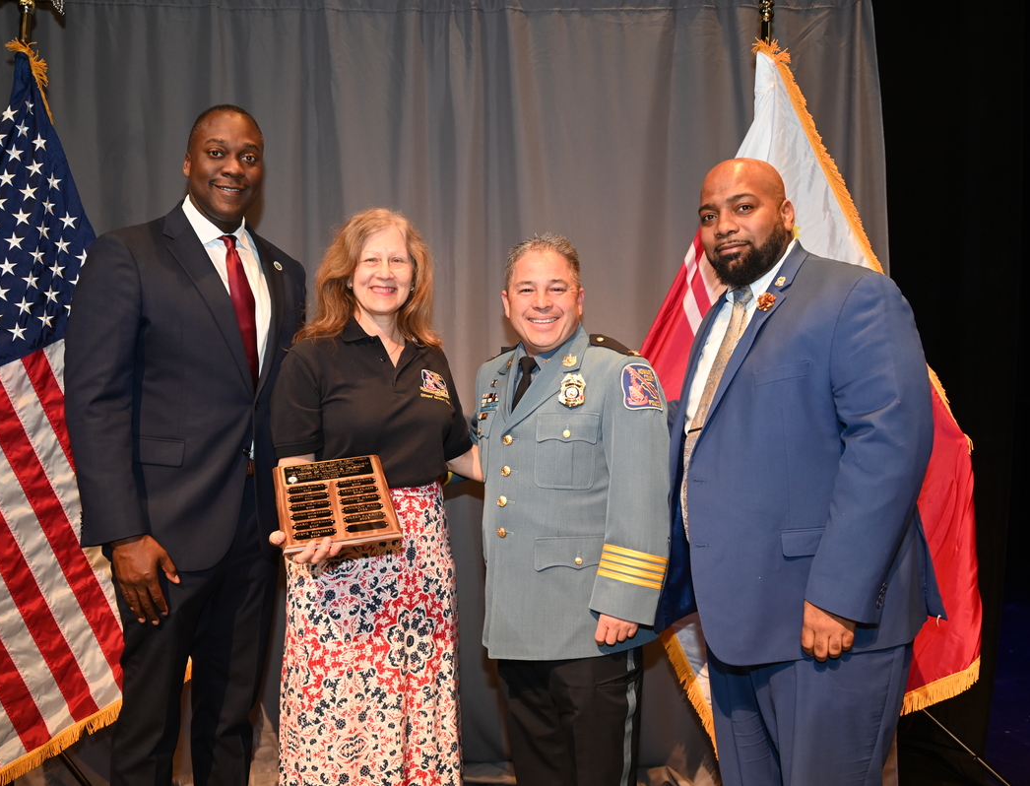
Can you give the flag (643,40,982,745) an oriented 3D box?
[{"bbox_3d":[0.770,0.020,2.380,0.880,1.860,0.280,0,1,6],"label":"flag"}]

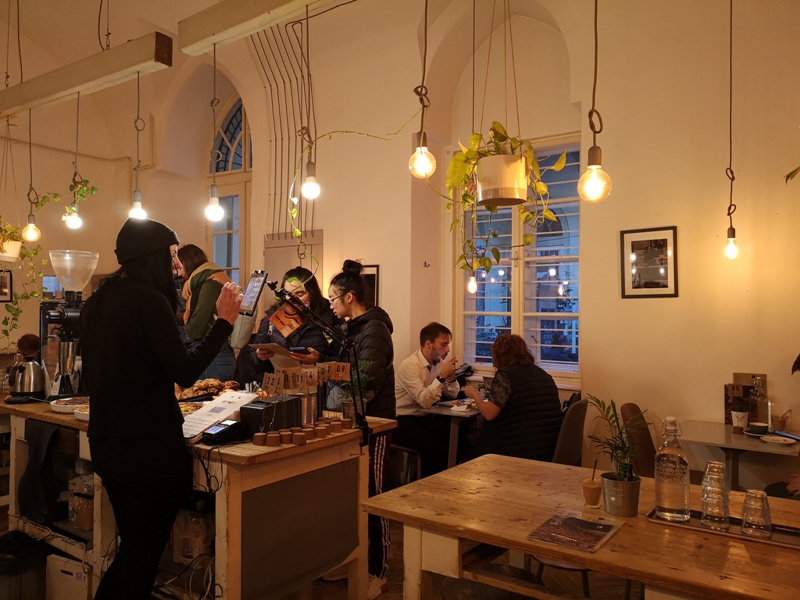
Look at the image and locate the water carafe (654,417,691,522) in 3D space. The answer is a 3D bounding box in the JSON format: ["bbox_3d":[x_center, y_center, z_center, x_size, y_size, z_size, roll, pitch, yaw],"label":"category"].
[{"bbox_3d":[0.812,0.499,1.859,0.096,0.298,0.096,-1,-2,37],"label":"water carafe"}]

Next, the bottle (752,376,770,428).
[{"bbox_3d":[1.963,0.563,3.410,0.088,0.285,0.088,-1,-2,37],"label":"bottle"}]

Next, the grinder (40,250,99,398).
[{"bbox_3d":[-1.754,0.125,3.460,0.235,0.760,0.400,-1,-2,37],"label":"grinder"}]

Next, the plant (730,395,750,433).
[{"bbox_3d":[1.836,0.610,3.364,0.085,0.187,0.085,-1,-2,37],"label":"plant"}]

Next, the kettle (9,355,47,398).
[{"bbox_3d":[-1.806,0.373,3.043,0.155,0.205,0.195,-1,-2,41],"label":"kettle"}]

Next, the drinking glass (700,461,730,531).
[{"bbox_3d":[0.896,0.555,1.774,0.075,0.181,0.075,-1,-2,37],"label":"drinking glass"}]

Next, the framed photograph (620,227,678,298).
[{"bbox_3d":[1.530,-0.224,3.832,0.335,0.426,0.025,-1,-2,37],"label":"framed photograph"}]

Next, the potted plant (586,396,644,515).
[{"bbox_3d":[0.677,0.479,1.936,0.170,0.350,0.155,-1,-2,37],"label":"potted plant"}]

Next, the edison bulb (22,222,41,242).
[{"bbox_3d":[-2.153,-0.393,3.650,0.095,0.120,0.095,-1,-2,37],"label":"edison bulb"}]

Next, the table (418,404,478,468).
[{"bbox_3d":[0.362,1.090,4.218,0.620,0.750,0.620,-1,-2,37],"label":"table"}]

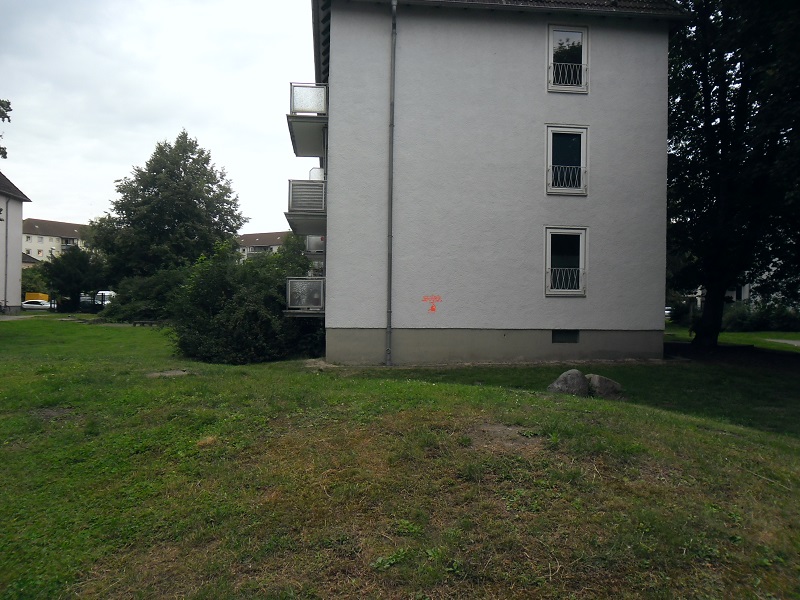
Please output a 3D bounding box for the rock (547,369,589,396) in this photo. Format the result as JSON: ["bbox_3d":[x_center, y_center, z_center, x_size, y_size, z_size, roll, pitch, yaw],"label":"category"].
[{"bbox_3d":[2.781,1.382,10.300,0.660,0.480,0.520,1,-1,-7],"label":"rock"}]

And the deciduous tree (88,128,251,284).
[{"bbox_3d":[-17.808,-5.654,48.000,11.400,14.500,11.200,1,-1,-7],"label":"deciduous tree"}]

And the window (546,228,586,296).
[{"bbox_3d":[4.515,-1.034,16.907,1.125,1.841,0.200,1,-1,-7],"label":"window"}]

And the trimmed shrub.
[{"bbox_3d":[-4.221,-0.028,17.500,4.000,3.400,3.800,1,-1,-7],"label":"trimmed shrub"}]

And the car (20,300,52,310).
[{"bbox_3d":[-48.084,0.758,83.000,4.500,1.450,1.800,1,-1,-23],"label":"car"}]

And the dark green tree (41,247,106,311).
[{"bbox_3d":[-34.428,-2.142,66.000,6.300,7.000,6.100,1,-1,-7],"label":"dark green tree"}]

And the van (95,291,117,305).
[{"bbox_3d":[-31.514,0.338,67.000,2.000,2.500,5.000,1,-1,-25],"label":"van"}]

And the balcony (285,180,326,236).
[{"bbox_3d":[-2.888,-2.797,19.765,1.226,1.085,4.270,1,-1,-7],"label":"balcony"}]

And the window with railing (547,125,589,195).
[{"bbox_3d":[4.559,-3.802,16.935,1.108,1.850,0.200,1,-1,-7],"label":"window with railing"}]

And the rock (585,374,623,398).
[{"bbox_3d":[3.392,1.450,10.400,0.620,0.420,0.500,1,-1,-7],"label":"rock"}]

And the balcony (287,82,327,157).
[{"bbox_3d":[-2.830,-5.550,19.764,1.201,1.071,4.270,1,-1,-7],"label":"balcony"}]

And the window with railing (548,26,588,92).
[{"bbox_3d":[4.587,-6.563,16.961,1.096,1.820,0.200,1,-1,-7],"label":"window with railing"}]

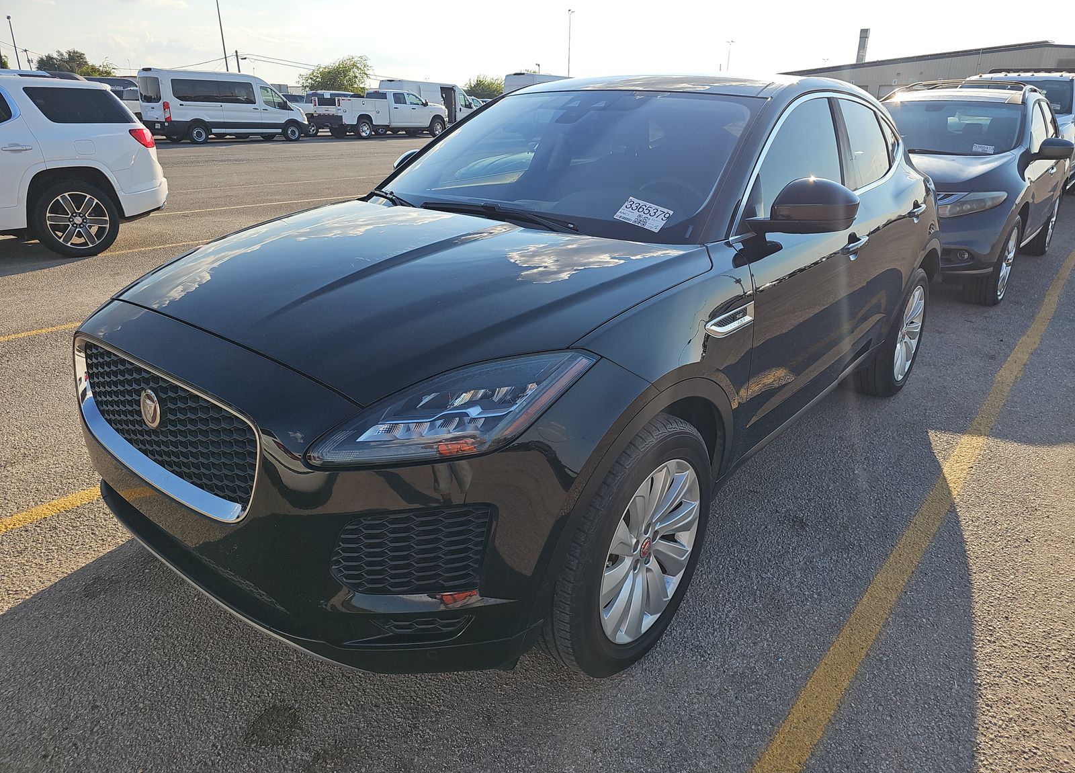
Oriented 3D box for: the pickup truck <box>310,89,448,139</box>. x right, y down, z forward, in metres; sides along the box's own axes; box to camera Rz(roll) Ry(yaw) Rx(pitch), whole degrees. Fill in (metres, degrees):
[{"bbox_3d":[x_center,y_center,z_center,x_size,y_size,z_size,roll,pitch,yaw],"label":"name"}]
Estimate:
[{"bbox_3d":[-6.718,-12.042,31.541,2.080,2.000,6.450,16,27,35],"label":"pickup truck"}]

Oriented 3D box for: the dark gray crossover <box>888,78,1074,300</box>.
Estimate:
[{"bbox_3d":[4.015,-2.076,7.130,1.950,1.740,4.800,17,26,37],"label":"dark gray crossover"}]

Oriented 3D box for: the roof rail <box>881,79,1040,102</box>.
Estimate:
[{"bbox_3d":[4.404,-2.989,7.278,1.190,0.200,1.750,17,26,37],"label":"roof rail"}]

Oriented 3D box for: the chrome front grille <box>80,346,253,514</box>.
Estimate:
[{"bbox_3d":[-0.928,0.097,1.724,0.900,0.320,0.115,17,27,36],"label":"chrome front grille"}]

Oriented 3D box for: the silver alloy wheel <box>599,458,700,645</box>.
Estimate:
[{"bbox_3d":[0.253,0.433,2.019,0.200,0.525,0.525,16,26,36],"label":"silver alloy wheel"}]

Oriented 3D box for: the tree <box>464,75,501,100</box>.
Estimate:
[{"bbox_3d":[-4.704,-27.025,66.746,4.230,3.980,4.230,0,22,0],"label":"tree"}]

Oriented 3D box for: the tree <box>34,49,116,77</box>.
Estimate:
[{"bbox_3d":[-51.157,-33.223,79.295,8.900,7.600,8.000,-12,24,-29],"label":"tree"}]

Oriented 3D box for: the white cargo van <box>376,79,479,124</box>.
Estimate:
[{"bbox_3d":[-5.468,-14.914,38.360,2.080,2.560,5.850,18,27,39],"label":"white cargo van"}]

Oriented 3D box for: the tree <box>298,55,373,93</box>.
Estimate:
[{"bbox_3d":[-14.117,-21.072,50.835,5.390,4.560,5.390,0,22,0],"label":"tree"}]

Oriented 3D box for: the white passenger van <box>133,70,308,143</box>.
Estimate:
[{"bbox_3d":[-11.826,-10.763,27.563,2.120,2.560,5.980,18,27,39],"label":"white passenger van"}]

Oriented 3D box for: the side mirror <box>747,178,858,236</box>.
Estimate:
[{"bbox_3d":[0.834,-0.560,2.221,0.280,0.175,0.160,17,27,36],"label":"side mirror"}]

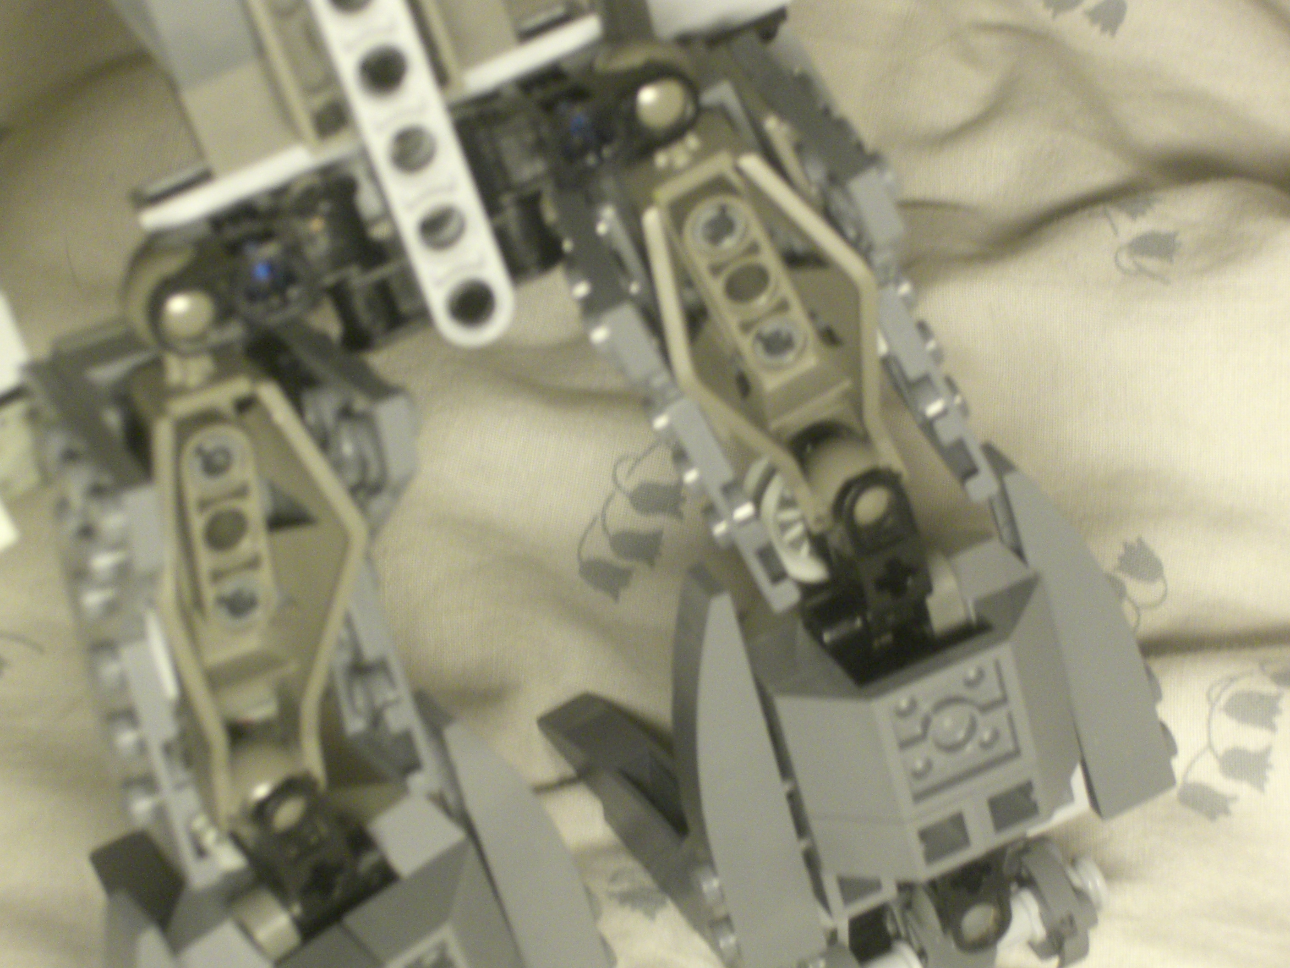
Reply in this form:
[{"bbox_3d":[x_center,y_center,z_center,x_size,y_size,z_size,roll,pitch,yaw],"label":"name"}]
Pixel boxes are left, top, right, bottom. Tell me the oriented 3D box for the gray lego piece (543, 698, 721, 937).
[{"bbox_3d":[0.000,0.035,0.392,0.011,0.011,0.032,-38,81,2],"label":"gray lego piece"}]

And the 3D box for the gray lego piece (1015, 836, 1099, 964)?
[{"bbox_3d":[0.046,0.046,0.394,0.007,0.013,0.007,-23,30,-7],"label":"gray lego piece"}]

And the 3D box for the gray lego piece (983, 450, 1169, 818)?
[{"bbox_3d":[0.048,0.015,0.391,0.010,0.048,0.008,-23,30,-7],"label":"gray lego piece"}]

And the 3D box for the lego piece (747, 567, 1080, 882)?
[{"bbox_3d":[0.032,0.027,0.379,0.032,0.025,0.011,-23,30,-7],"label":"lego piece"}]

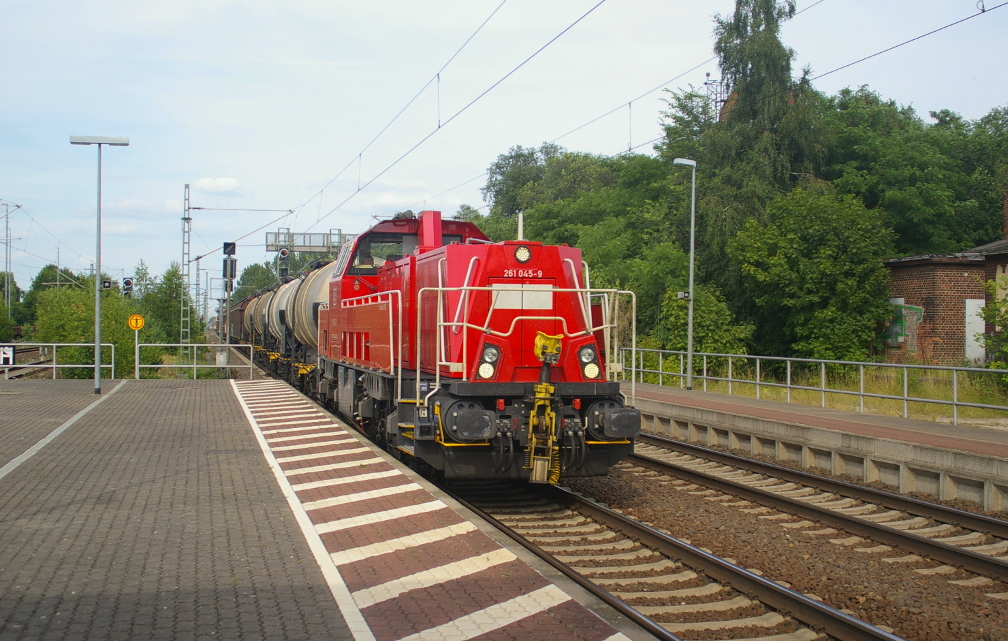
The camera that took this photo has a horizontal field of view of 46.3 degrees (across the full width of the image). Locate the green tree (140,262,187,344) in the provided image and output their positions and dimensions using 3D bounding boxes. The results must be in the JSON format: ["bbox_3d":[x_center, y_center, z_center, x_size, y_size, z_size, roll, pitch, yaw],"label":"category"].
[{"bbox_3d":[-20.839,-0.552,71.976,3.300,5.990,3.300,0,0,-16],"label":"green tree"}]

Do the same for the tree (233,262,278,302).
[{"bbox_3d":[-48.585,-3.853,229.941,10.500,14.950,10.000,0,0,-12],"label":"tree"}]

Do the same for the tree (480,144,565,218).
[{"bbox_3d":[1.183,-4.834,77.945,7.000,13.920,7.000,0,0,1],"label":"tree"}]

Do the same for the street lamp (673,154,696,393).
[{"bbox_3d":[4.842,-1.231,31.400,0.650,6.140,0.250,0,0,-14],"label":"street lamp"}]

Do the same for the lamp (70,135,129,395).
[{"bbox_3d":[-9.660,-1.316,28.116,1.340,6.150,0.250,0,0,-14],"label":"lamp"}]

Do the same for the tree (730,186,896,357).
[{"bbox_3d":[9.774,-1.181,37.476,5.400,6.170,5.200,0,0,15],"label":"tree"}]

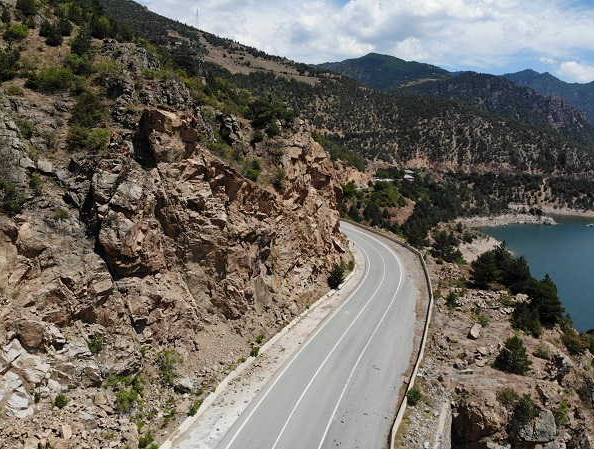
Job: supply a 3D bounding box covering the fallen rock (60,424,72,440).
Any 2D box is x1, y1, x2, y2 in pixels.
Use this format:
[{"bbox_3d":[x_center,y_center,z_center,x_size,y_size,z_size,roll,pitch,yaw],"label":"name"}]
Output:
[{"bbox_3d":[-15.981,14.357,28.700,0.708,0.986,0.602,-5,10,-31],"label":"fallen rock"}]

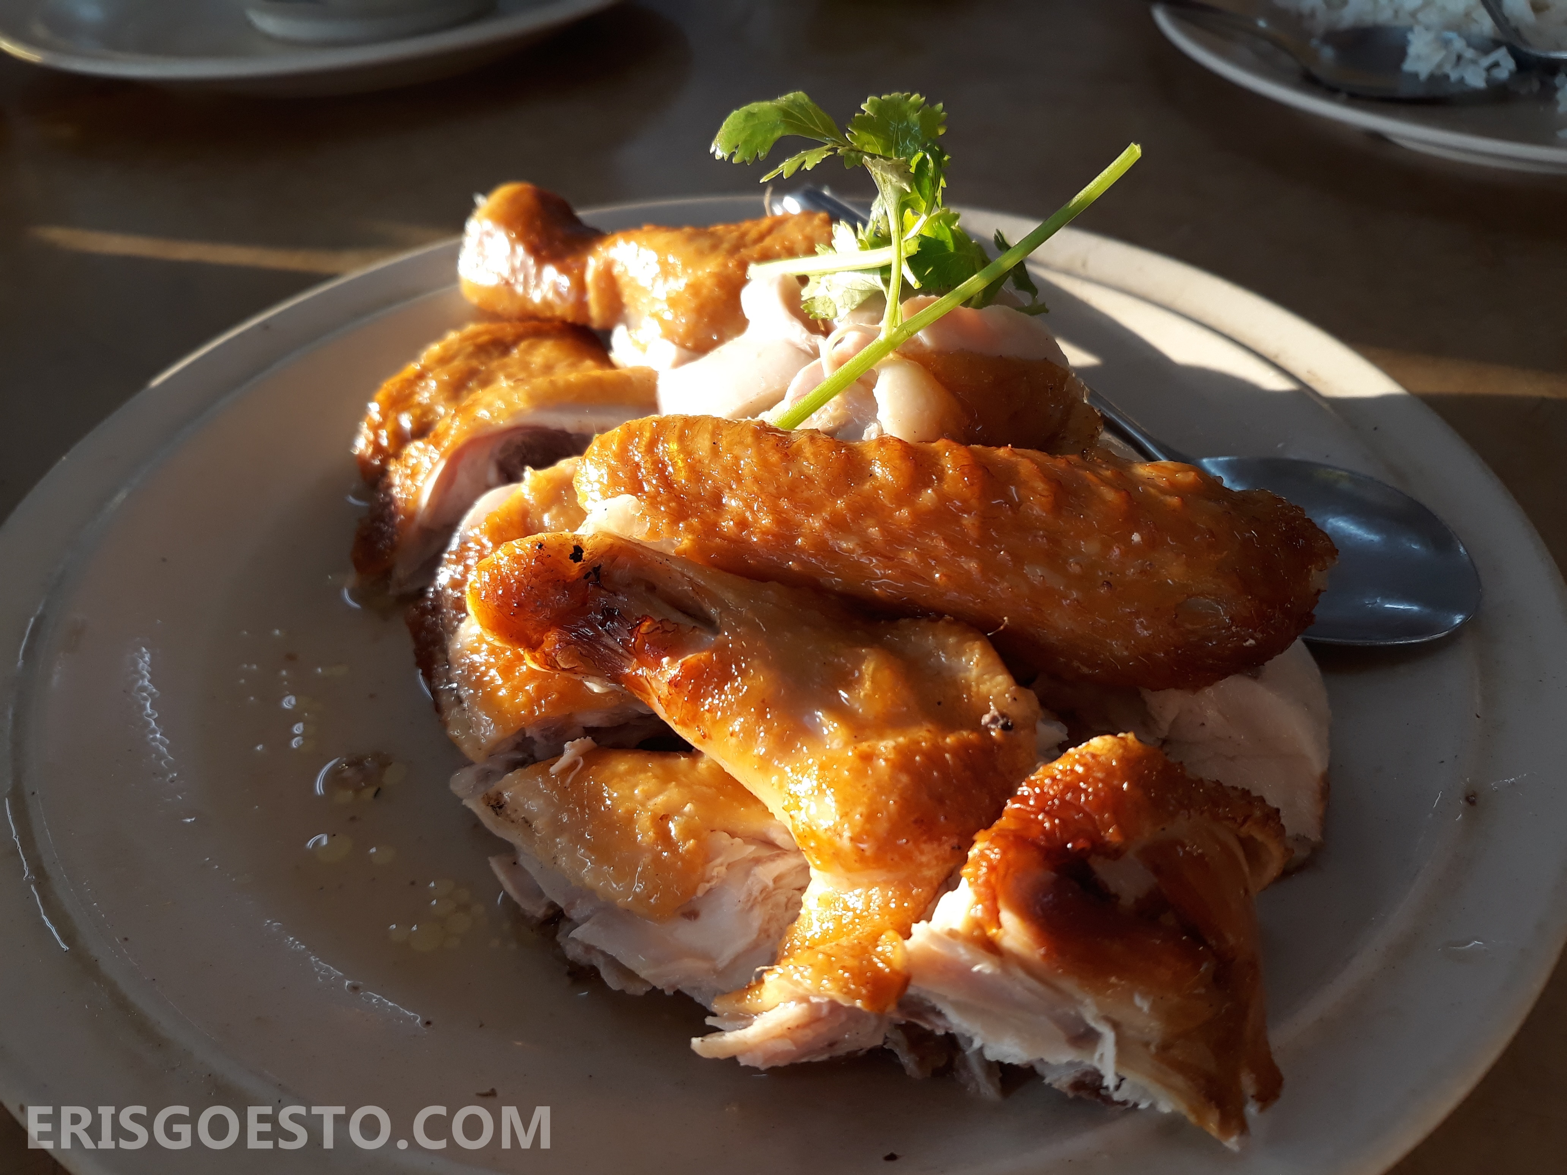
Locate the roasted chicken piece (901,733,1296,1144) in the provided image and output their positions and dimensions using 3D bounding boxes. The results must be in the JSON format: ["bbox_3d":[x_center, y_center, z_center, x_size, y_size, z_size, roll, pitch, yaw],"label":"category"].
[{"bbox_3d":[0.036,0.041,0.145,0.043,0.043,0.037,16,44,18],"label":"roasted chicken piece"}]

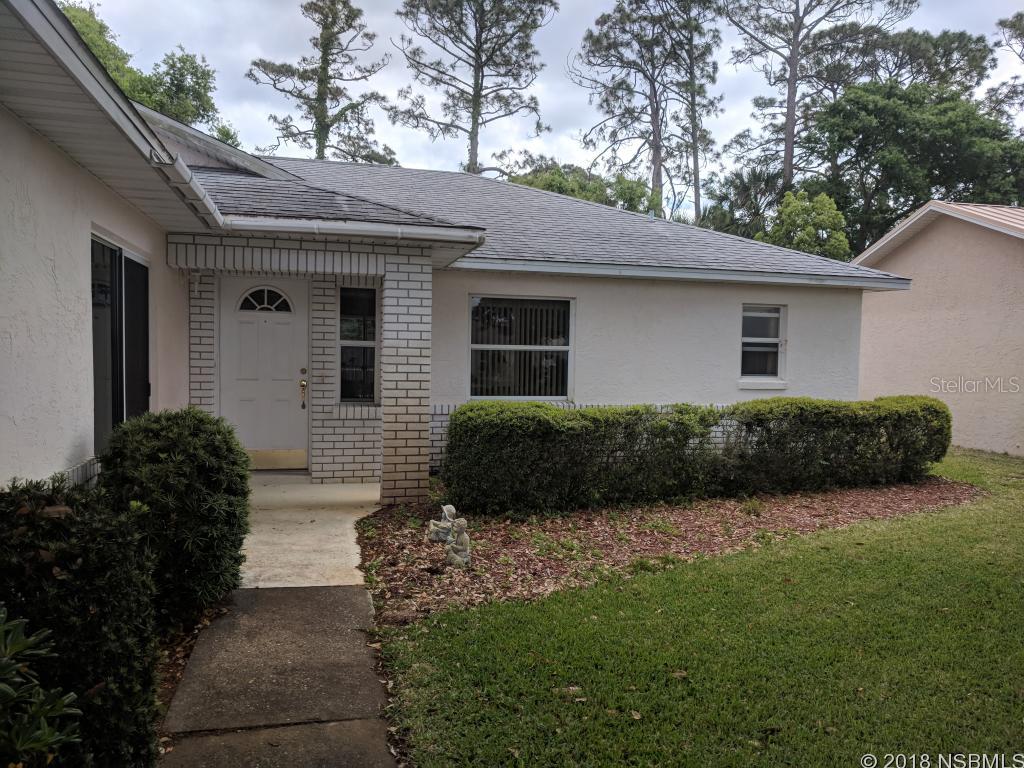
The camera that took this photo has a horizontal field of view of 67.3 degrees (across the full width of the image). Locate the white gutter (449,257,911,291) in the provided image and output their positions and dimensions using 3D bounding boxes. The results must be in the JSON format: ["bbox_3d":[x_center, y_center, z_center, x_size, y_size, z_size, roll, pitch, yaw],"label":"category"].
[{"bbox_3d":[2.363,-1.379,9.758,6.400,0.135,0.120,0,3,-15],"label":"white gutter"}]

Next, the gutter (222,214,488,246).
[{"bbox_3d":[-1.303,-1.302,6.552,2.150,0.110,0.130,0,3,-15],"label":"gutter"}]

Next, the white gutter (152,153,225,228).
[{"bbox_3d":[-2.094,-1.240,5.100,0.130,0.110,2.270,0,3,-15],"label":"white gutter"}]

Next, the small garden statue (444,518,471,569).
[{"bbox_3d":[-0.393,1.128,5.499,0.190,0.340,0.170,0,3,-15],"label":"small garden statue"}]

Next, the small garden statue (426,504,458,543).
[{"bbox_3d":[-0.577,1.117,6.185,0.250,0.290,0.200,0,3,-15],"label":"small garden statue"}]

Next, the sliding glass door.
[{"bbox_3d":[-2.757,0.060,5.456,0.120,2.040,1.850,0,3,-15],"label":"sliding glass door"}]

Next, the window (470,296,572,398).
[{"bbox_3d":[0.127,-0.446,9.620,1.350,1.250,0.100,0,3,-15],"label":"window"}]

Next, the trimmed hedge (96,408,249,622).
[{"bbox_3d":[-2.052,0.732,4.782,0.800,1.170,1.030,0,3,-15],"label":"trimmed hedge"}]

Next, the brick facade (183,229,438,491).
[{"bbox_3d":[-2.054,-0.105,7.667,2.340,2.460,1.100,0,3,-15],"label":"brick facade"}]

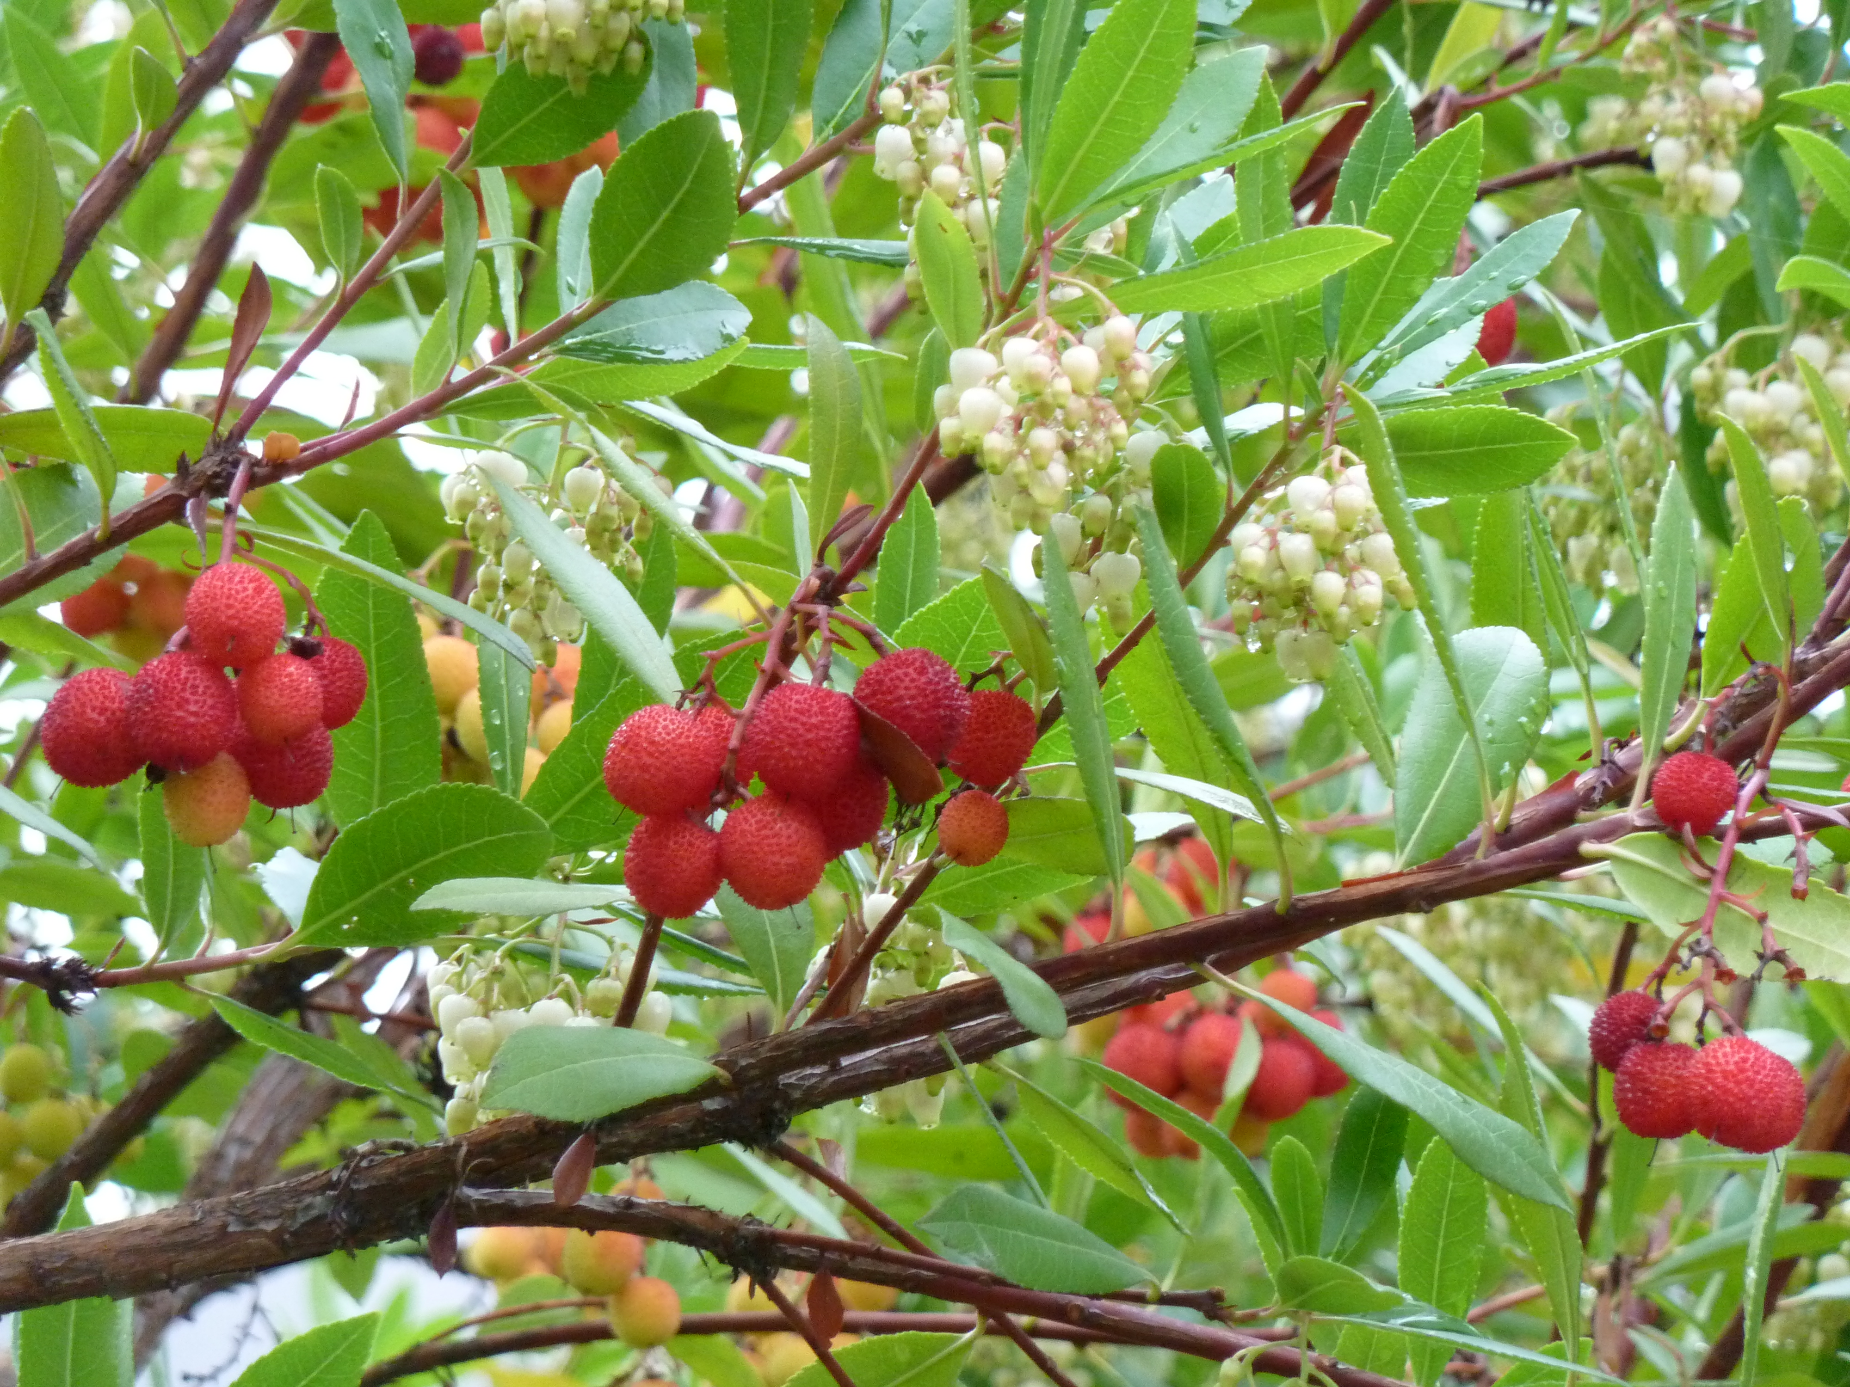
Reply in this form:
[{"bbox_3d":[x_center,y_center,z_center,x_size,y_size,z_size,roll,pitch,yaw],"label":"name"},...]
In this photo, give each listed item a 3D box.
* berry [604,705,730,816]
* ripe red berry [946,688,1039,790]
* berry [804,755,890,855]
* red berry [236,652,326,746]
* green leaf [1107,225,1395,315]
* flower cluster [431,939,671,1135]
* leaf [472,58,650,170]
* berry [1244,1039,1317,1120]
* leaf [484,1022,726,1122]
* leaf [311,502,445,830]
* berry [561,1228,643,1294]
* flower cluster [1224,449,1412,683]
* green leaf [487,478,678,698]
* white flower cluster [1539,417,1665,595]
[{"bbox_3d":[-0.044,0.012,2.380,0.020,0.019,0.020,0,-10,0],"label":"berry"},{"bbox_3d":[0.012,0.008,2.610,0.018,0.018,0.018,0,-5,0],"label":"ripe red berry"},{"bbox_3d":[-0.016,0.021,2.620,0.019,0.019,0.019,0,-5,0],"label":"berry"},{"bbox_3d":[-0.110,0.001,2.380,0.015,0.015,0.015,0,-10,0],"label":"red berry"},{"bbox_3d":[0.060,-0.079,2.610,0.056,0.014,0.009,-10,-30,1],"label":"green leaf"},{"bbox_3d":[-0.071,0.066,2.650,0.046,0.038,0.038,0,-10,0],"label":"flower cluster"},{"bbox_3d":[-0.069,-0.113,2.630,0.044,0.023,0.007,-38,-11,-9],"label":"leaf"},{"bbox_3d":[0.079,0.086,3.100,0.017,0.018,0.017,0,-5,0],"label":"berry"},{"bbox_3d":[-0.061,0.071,2.600,0.046,0.017,0.007,-8,-26,-4],"label":"leaf"},{"bbox_3d":[-0.103,-0.003,2.640,0.024,0.064,0.006,-1,-6,0],"label":"leaf"},{"bbox_3d":[-0.068,0.119,2.950,0.017,0.017,0.017,0,-10,0],"label":"berry"},{"bbox_3d":[0.069,-0.022,2.430,0.033,0.040,0.030,0,-10,0],"label":"flower cluster"},{"bbox_3d":[-0.064,-0.019,2.600,0.006,0.055,0.013,-35,8,45],"label":"green leaf"},{"bbox_3d":[0.146,-0.041,3.000,0.027,0.039,0.027,0,-10,0],"label":"white flower cluster"}]

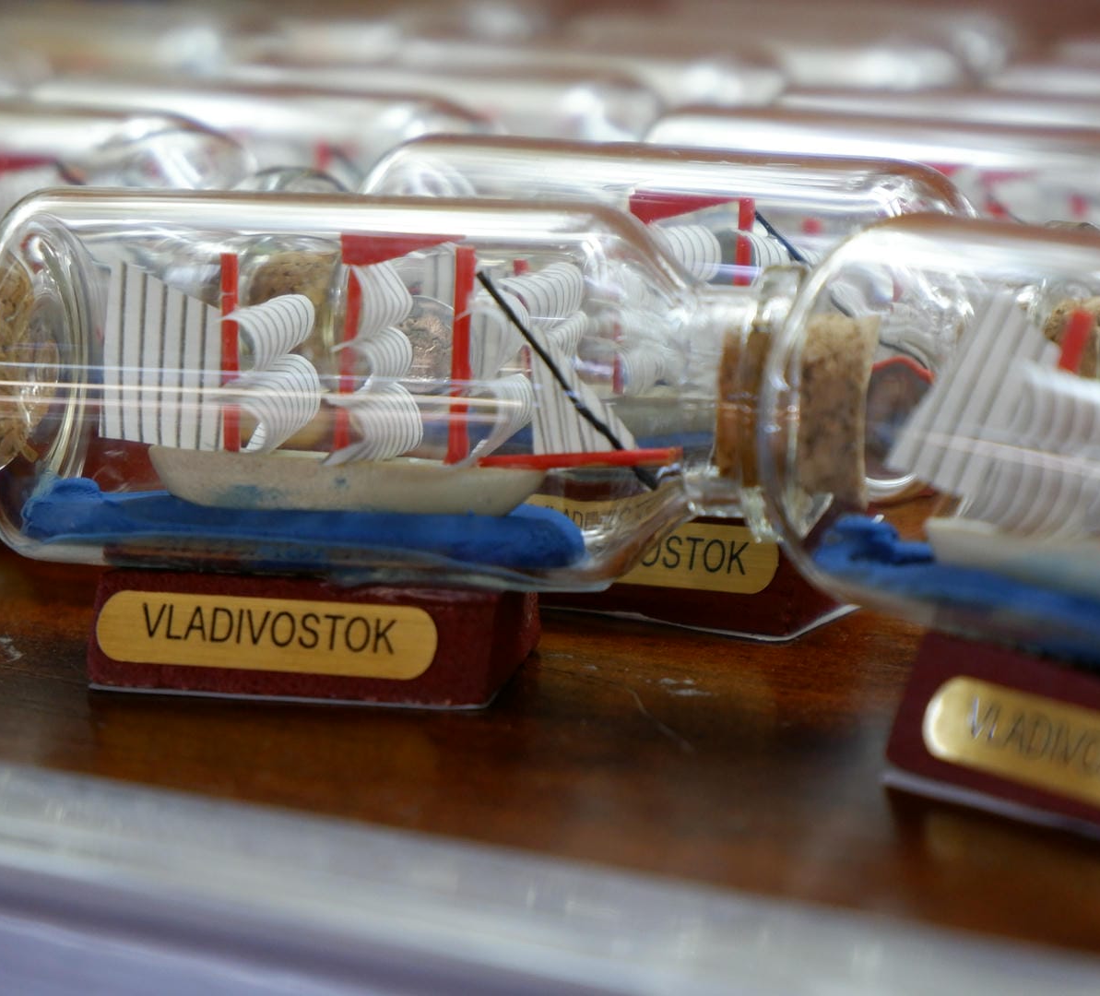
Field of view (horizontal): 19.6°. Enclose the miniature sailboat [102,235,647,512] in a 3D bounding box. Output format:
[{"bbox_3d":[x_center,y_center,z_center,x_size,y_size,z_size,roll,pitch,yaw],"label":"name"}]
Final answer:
[{"bbox_3d":[-0.019,-0.015,0.387,0.068,0.034,0.018,2,13,11],"label":"miniature sailboat"}]

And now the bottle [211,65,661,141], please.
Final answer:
[{"bbox_3d":[-0.013,-0.052,0.563,0.099,0.047,0.047,2,13,8],"label":"bottle"}]

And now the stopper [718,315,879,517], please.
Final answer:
[{"bbox_3d":[0.030,-0.011,0.378,0.017,0.024,0.024,2,13,11],"label":"stopper"}]

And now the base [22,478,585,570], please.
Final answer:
[{"bbox_3d":[-0.030,0.004,0.394,0.068,0.009,0.032,2,13,11],"label":"base"}]

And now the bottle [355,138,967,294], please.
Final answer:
[{"bbox_3d":[0.025,-0.025,0.440,0.099,0.047,0.047,4,13,19],"label":"bottle"}]

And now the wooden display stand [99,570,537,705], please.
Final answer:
[{"bbox_3d":[-0.029,0.015,0.400,0.049,0.014,0.030,2,13,12],"label":"wooden display stand"}]

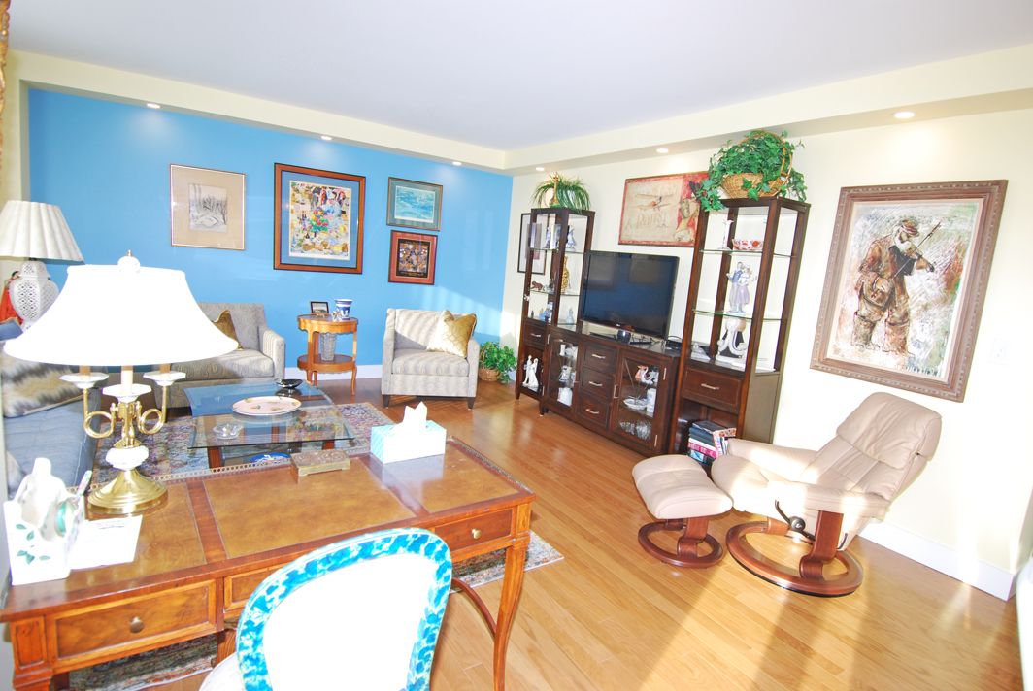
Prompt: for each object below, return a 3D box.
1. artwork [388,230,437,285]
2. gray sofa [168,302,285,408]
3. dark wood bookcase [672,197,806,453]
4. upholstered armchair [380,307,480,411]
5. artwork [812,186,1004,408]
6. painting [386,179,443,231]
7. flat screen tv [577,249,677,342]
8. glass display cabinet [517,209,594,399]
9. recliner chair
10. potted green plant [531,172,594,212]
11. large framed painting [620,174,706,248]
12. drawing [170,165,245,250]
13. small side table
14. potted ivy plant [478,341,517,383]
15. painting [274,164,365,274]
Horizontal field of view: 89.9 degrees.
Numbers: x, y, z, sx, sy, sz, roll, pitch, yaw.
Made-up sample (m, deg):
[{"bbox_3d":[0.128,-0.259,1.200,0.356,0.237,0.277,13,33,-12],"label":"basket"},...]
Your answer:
[{"bbox_3d":[-1.146,-0.969,5.772,0.540,0.560,0.030,-2,11,-32],"label":"artwork"},{"bbox_3d":[-2.509,0.100,4.384,0.870,0.850,0.820,-1,11,-32],"label":"gray sofa"},{"bbox_3d":[1.467,0.028,3.499,0.365,1.935,0.540,-2,11,-32],"label":"dark wood bookcase"},{"bbox_3d":[-0.863,0.112,5.164,0.865,0.840,0.830,3,10,-12],"label":"upholstered armchair"},{"bbox_3d":[2.100,-0.322,2.858,0.055,1.080,0.760,-2,11,-34],"label":"artwork"},{"bbox_3d":[-1.105,-1.540,5.675,0.615,0.500,0.030,-2,11,-32],"label":"painting"},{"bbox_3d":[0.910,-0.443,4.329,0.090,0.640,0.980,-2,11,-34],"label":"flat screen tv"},{"bbox_3d":[0.381,-0.337,5.189,0.365,1.935,0.540,-2,11,-32],"label":"glass display cabinet"},{"bbox_3d":[1.476,0.685,2.651,0.910,0.920,0.780,6,9,10],"label":"recliner chair"},{"bbox_3d":[0.417,-1.458,4.934,0.440,0.390,0.520,-2,11,-34],"label":"potted green plant"},{"bbox_3d":[1.193,-1.107,4.273,0.030,0.570,0.910,-2,11,-32],"label":"large framed painting"},{"bbox_3d":[-2.670,-1.183,4.498,0.552,0.671,0.030,-2,11,-34],"label":"drawing"},{"bbox_3d":[-1.859,0.108,5.074,0.555,0.750,0.555,-2,11,-32],"label":"small side table"},{"bbox_3d":[-0.254,0.189,6.123,0.460,0.500,0.480,4,9,-1],"label":"potted ivy plant"},{"bbox_3d":[-1.893,-1.198,5.018,0.832,0.964,0.035,-2,11,-34],"label":"painting"}]

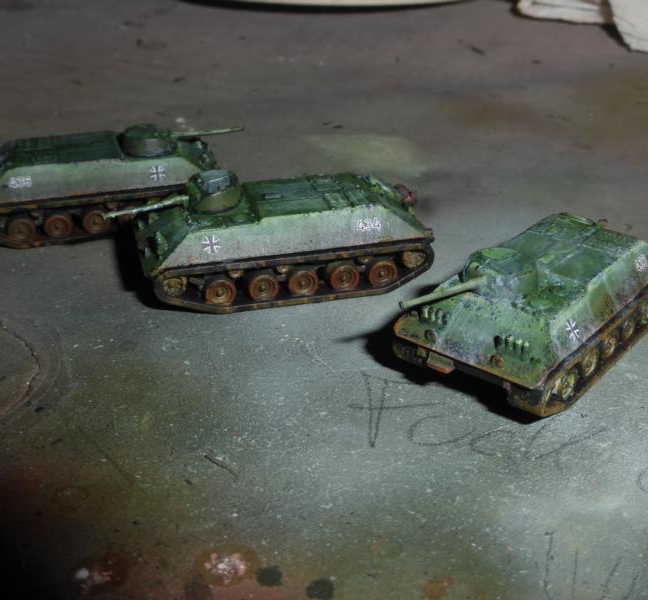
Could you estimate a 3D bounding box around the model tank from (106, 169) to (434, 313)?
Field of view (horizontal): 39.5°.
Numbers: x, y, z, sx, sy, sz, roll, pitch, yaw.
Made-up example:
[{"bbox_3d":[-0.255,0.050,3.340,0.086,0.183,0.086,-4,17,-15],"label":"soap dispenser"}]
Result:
[{"bbox_3d":[-0.012,-0.015,0.200,0.068,0.025,0.028,-7,27,-13],"label":"model tank"}]

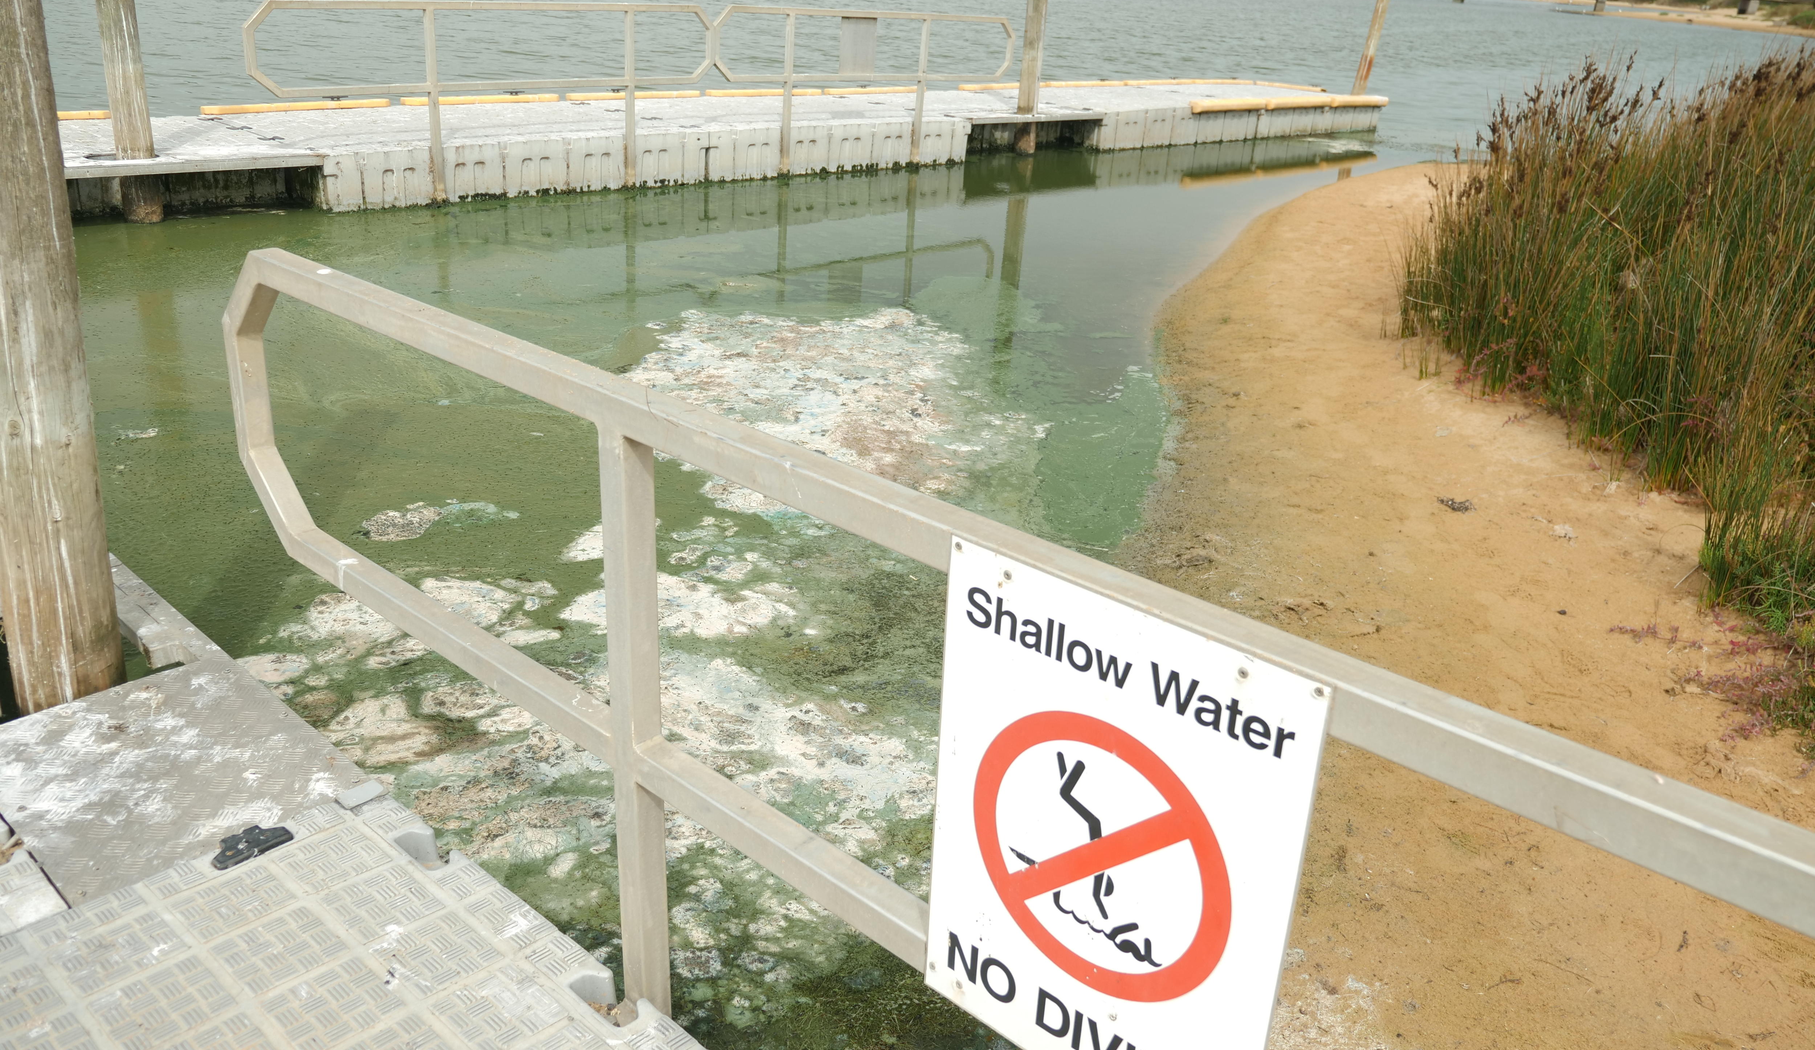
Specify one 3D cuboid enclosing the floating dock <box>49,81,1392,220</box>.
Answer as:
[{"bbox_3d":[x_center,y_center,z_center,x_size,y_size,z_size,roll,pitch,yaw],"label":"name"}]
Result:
[{"bbox_3d":[-0.136,-3.965,13.426,16.280,0.450,2.090,-18,31,-41],"label":"floating dock"}]

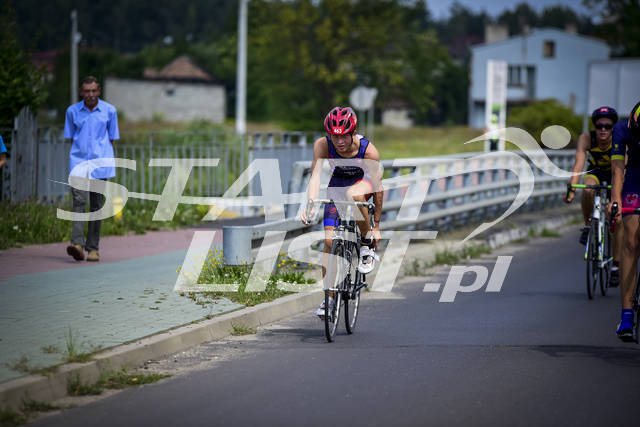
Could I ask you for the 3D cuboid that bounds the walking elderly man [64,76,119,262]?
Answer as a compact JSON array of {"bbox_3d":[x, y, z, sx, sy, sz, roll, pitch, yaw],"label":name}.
[{"bbox_3d":[-2.095,-0.400,32.600,0.490,1.700,0.480,2,1,6],"label":"walking elderly man"}]

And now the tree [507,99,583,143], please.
[{"bbox_3d":[10.417,-4.246,165.000,3.500,2.200,3.300,1,1,0],"label":"tree"}]

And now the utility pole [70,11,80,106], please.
[{"bbox_3d":[-15.708,-9.361,228.000,0.360,7.400,0.330,0,1,-2],"label":"utility pole"}]

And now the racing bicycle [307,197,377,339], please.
[{"bbox_3d":[0.150,0.347,23.600,0.440,0.970,1.660,3,2,8],"label":"racing bicycle"}]

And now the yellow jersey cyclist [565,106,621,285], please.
[{"bbox_3d":[2.310,-0.141,29.500,0.520,1.480,0.950,2,2,9],"label":"yellow jersey cyclist"}]

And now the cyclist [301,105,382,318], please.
[{"bbox_3d":[0.143,-0.007,23.650,0.500,1.400,0.950,2,2,8],"label":"cyclist"}]

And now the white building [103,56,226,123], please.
[{"bbox_3d":[-9.819,-7.912,226.000,7.600,4.300,6.500,0,1,-2],"label":"white building"}]

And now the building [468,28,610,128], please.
[{"bbox_3d":[14.800,-9.000,240.000,9.500,6.800,10.000,1,1,3],"label":"building"}]

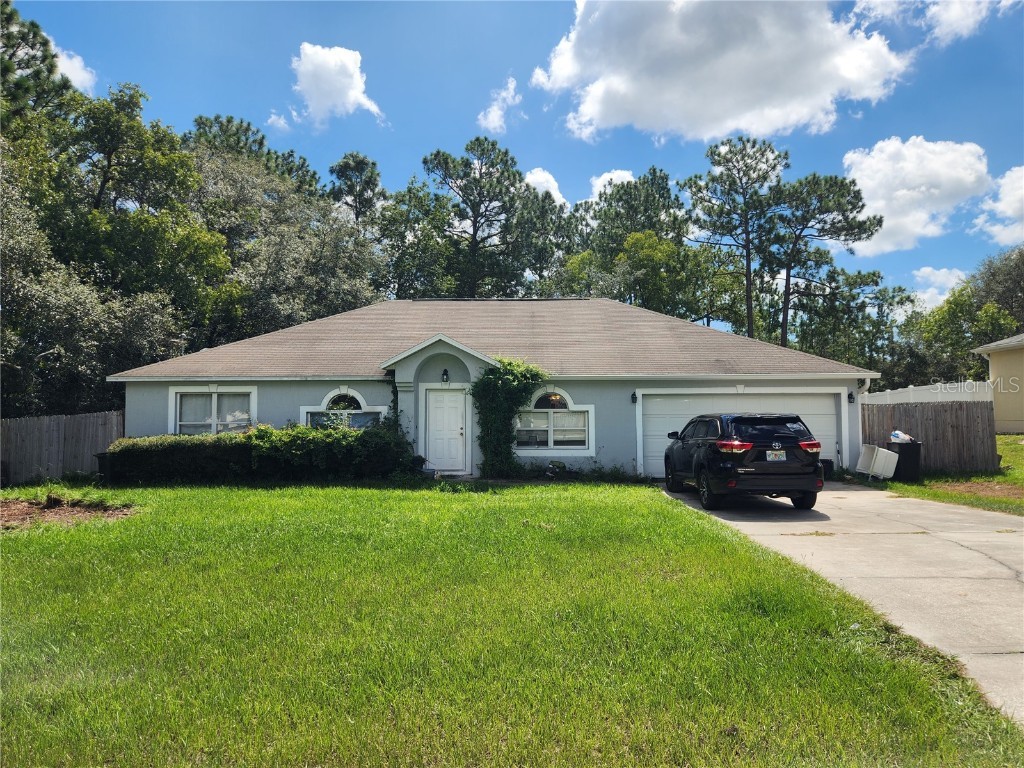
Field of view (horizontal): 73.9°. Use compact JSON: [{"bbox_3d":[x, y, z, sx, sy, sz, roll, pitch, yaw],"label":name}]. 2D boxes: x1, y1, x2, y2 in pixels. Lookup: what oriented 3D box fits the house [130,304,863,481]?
[{"bbox_3d":[-0.420,-0.104,22.122,18.700,5.350,11.600,0,-2,0],"label":"house"}]

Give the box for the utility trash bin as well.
[{"bbox_3d":[9.520,1.867,16.438,0.620,0.980,0.640,0,-2,7],"label":"utility trash bin"}]

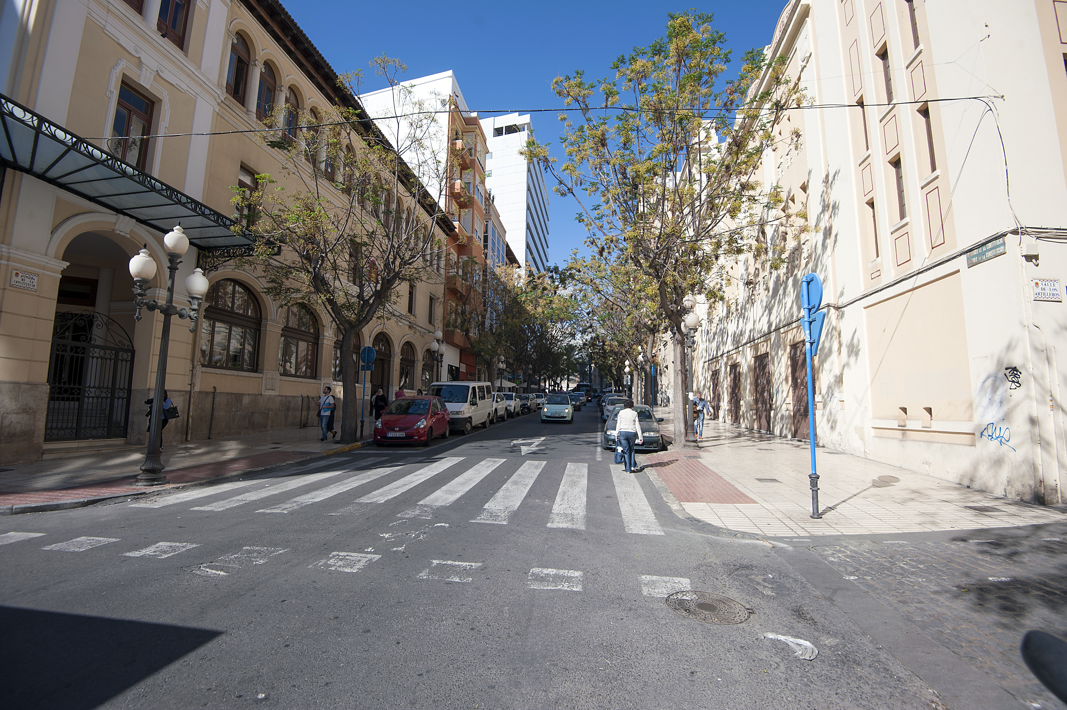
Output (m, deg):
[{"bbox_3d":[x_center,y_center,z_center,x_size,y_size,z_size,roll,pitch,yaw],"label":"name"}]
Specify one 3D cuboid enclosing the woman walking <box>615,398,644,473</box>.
[{"bbox_3d":[2.093,1.750,10.355,0.580,1.580,0.420,-1,-8,15],"label":"woman walking"}]

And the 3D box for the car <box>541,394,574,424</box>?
[{"bbox_3d":[1.409,2.939,25.659,1.630,1.490,3.550,0,-5,8],"label":"car"}]

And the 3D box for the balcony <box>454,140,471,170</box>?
[{"bbox_3d":[-5.689,-15.842,37.608,0.820,1.080,2.300,0,-7,8],"label":"balcony"}]

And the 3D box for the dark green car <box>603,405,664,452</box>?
[{"bbox_3d":[3.128,2.290,15.505,1.690,1.400,4.100,0,-5,8],"label":"dark green car"}]

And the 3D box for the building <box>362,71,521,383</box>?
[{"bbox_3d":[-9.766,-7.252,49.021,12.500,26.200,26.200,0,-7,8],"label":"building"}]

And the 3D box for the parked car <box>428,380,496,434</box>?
[{"bbox_3d":[-3.337,2.303,20.884,2.000,2.130,4.660,0,-5,8],"label":"parked car"}]

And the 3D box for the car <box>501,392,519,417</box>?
[{"bbox_3d":[-2.010,3.442,32.464,1.800,1.620,4.300,0,-5,8],"label":"car"}]

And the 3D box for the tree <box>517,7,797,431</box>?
[{"bbox_3d":[4.213,-4.445,15.351,8.668,14.615,8.000,0,-7,8],"label":"tree"}]

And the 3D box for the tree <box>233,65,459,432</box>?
[{"bbox_3d":[-6.203,-3.729,15.569,7.066,13.033,6.600,0,-7,8],"label":"tree"}]

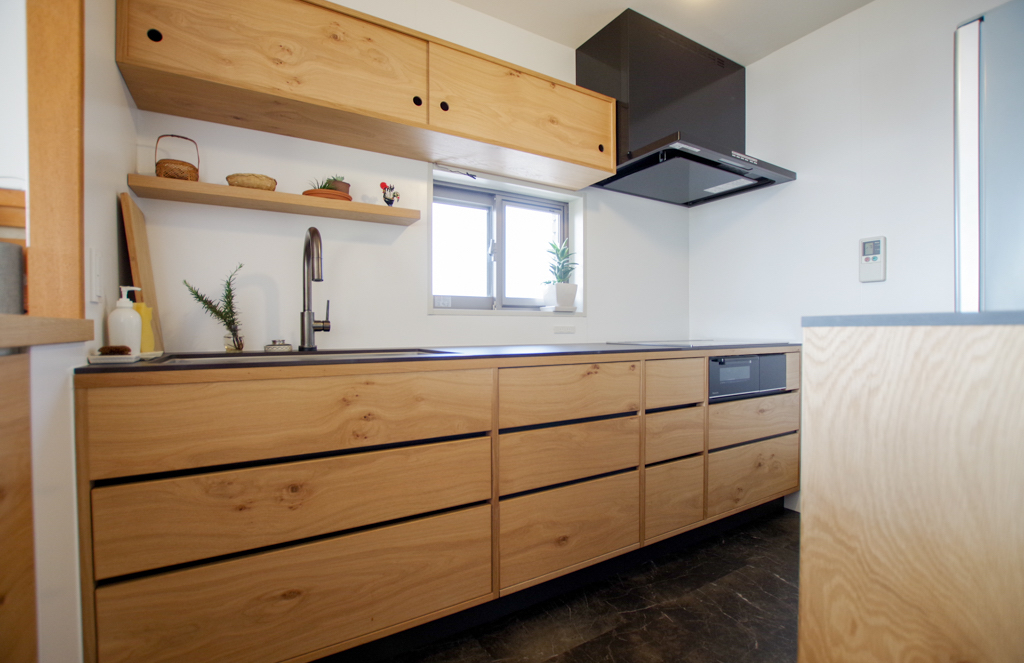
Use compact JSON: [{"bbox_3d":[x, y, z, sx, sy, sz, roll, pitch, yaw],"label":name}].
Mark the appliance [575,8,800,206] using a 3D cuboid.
[{"bbox_3d":[0.921,-1.153,2.262,0.938,0.712,0.650,-1,2,-31],"label":"appliance"}]

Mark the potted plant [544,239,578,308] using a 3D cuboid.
[{"bbox_3d":[0.285,-0.306,2.327,0.206,0.397,0.184,-1,2,-31],"label":"potted plant"}]

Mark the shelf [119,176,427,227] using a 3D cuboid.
[{"bbox_3d":[-0.783,-0.456,1.543,0.882,0.032,0.158,-1,2,-31],"label":"shelf"}]

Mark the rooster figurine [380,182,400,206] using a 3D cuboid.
[{"bbox_3d":[-0.488,-0.538,1.715,0.081,0.120,0.041,-1,2,-31],"label":"rooster figurine"}]

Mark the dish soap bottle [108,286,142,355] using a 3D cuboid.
[{"bbox_3d":[-0.955,-0.022,1.054,0.064,0.176,0.062,-1,2,-31],"label":"dish soap bottle"}]

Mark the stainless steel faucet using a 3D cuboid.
[{"bbox_3d":[-0.655,-0.138,1.446,0.107,0.421,0.326,-1,2,-31],"label":"stainless steel faucet"}]

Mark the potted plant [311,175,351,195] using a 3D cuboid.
[{"bbox_3d":[-0.679,-0.534,1.600,0.140,0.111,0.102,-1,2,-31],"label":"potted plant"}]

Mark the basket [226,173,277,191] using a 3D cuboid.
[{"bbox_3d":[-0.895,-0.507,1.472,0.149,0.076,0.102,-1,2,-31],"label":"basket"}]

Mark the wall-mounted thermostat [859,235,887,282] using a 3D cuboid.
[{"bbox_3d":[1.663,-0.328,1.957,0.035,0.201,0.076,-1,2,-31],"label":"wall-mounted thermostat"}]

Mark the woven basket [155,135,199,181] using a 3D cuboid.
[{"bbox_3d":[-1.068,-0.547,1.367,0.110,0.165,0.102,-1,2,-31],"label":"woven basket"}]

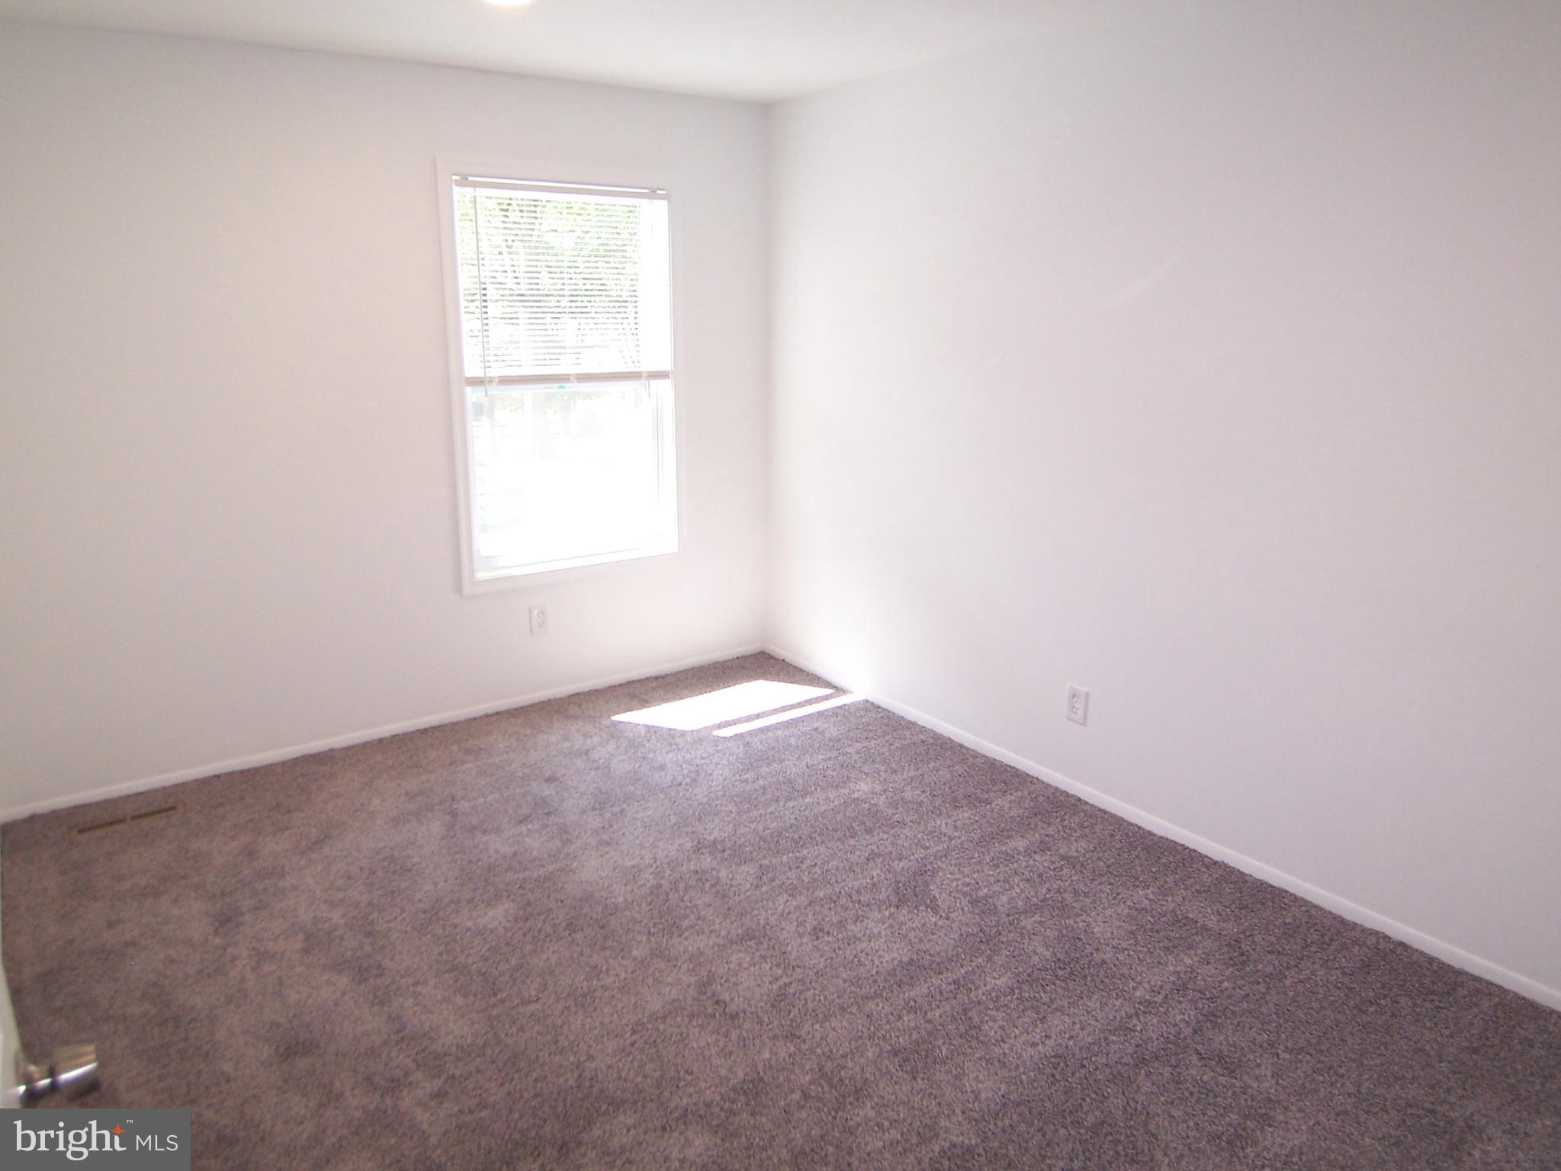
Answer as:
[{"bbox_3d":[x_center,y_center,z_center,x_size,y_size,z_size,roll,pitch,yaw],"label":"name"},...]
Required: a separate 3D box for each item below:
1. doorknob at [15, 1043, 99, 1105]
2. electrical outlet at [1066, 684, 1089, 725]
[{"bbox_3d":[-0.669,0.456,0.966,0.061,0.062,0.062,-10,18,-32],"label":"doorknob"},{"bbox_3d":[0.956,0.388,3.346,0.008,0.116,0.072,-10,18,-34],"label":"electrical outlet"}]

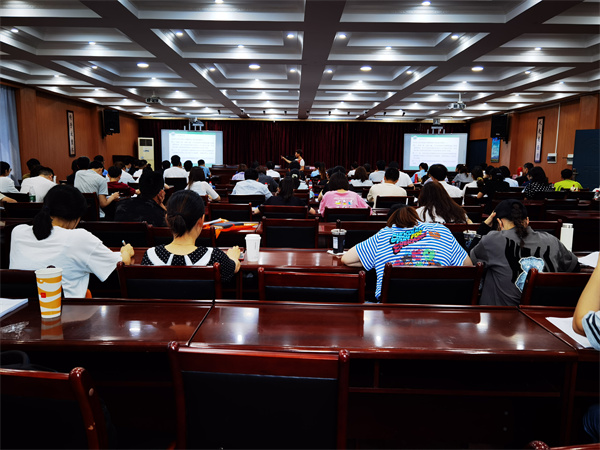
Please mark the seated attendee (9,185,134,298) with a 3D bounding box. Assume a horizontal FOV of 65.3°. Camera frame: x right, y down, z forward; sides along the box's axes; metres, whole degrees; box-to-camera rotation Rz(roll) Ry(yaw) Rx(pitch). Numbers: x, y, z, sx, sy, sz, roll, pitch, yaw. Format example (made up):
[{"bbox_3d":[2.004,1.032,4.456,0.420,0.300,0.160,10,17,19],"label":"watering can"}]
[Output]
[{"bbox_3d":[-1.173,0.392,2.480,0.530,1.214,0.755,2,8,6],"label":"seated attendee"}]

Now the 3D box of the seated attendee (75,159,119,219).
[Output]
[{"bbox_3d":[-2.765,-0.192,6.464,0.550,1.360,0.780,3,8,17],"label":"seated attendee"}]

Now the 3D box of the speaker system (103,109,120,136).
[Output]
[{"bbox_3d":[-5.606,-3.082,13.978,0.440,0.700,0.420,-1,15,-16],"label":"speaker system"}]

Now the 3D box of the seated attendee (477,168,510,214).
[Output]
[{"bbox_3d":[2.621,-0.149,6.461,0.500,1.210,0.750,-1,9,-9],"label":"seated attendee"}]

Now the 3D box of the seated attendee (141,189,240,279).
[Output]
[{"bbox_3d":[-0.567,0.399,2.485,0.503,1.169,0.800,1,8,-1],"label":"seated attendee"}]

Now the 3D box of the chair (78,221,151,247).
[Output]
[{"bbox_3d":[-1.326,0.380,3.585,0.450,0.875,0.500,1,8,-1],"label":"chair"}]

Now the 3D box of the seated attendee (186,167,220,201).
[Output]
[{"bbox_3d":[-1.266,-0.126,6.104,0.490,1.234,0.734,2,8,5],"label":"seated attendee"}]

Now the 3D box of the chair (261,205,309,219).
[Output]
[{"bbox_3d":[-0.153,0.230,4.740,0.470,0.920,0.530,1,9,0],"label":"chair"}]

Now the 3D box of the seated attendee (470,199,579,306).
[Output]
[{"bbox_3d":[1.185,0.429,2.544,0.578,1.134,0.800,0,8,-3],"label":"seated attendee"}]

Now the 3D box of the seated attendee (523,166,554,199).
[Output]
[{"bbox_3d":[3.367,-0.199,6.810,0.480,1.220,0.750,-1,9,-9],"label":"seated attendee"}]

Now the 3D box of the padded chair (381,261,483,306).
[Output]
[{"bbox_3d":[0.586,0.572,2.426,0.520,0.890,0.540,0,8,-5],"label":"padded chair"}]

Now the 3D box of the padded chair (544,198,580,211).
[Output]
[{"bbox_3d":[3.411,0.102,6.378,0.480,0.930,0.550,1,8,-1],"label":"padded chair"}]

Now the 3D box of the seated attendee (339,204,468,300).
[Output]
[{"bbox_3d":[0.582,0.438,2.592,0.718,1.088,0.800,1,8,-1],"label":"seated attendee"}]

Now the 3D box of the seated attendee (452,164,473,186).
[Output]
[{"bbox_3d":[3.191,-0.550,9.117,0.460,1.247,0.780,1,8,-1],"label":"seated attendee"}]

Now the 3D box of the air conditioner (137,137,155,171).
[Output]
[{"bbox_3d":[-5.007,-1.866,15.324,0.510,1.890,0.360,-1,8,-14],"label":"air conditioner"}]

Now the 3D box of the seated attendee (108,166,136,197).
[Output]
[{"bbox_3d":[-2.839,-0.298,7.509,0.520,1.274,0.750,2,8,9],"label":"seated attendee"}]

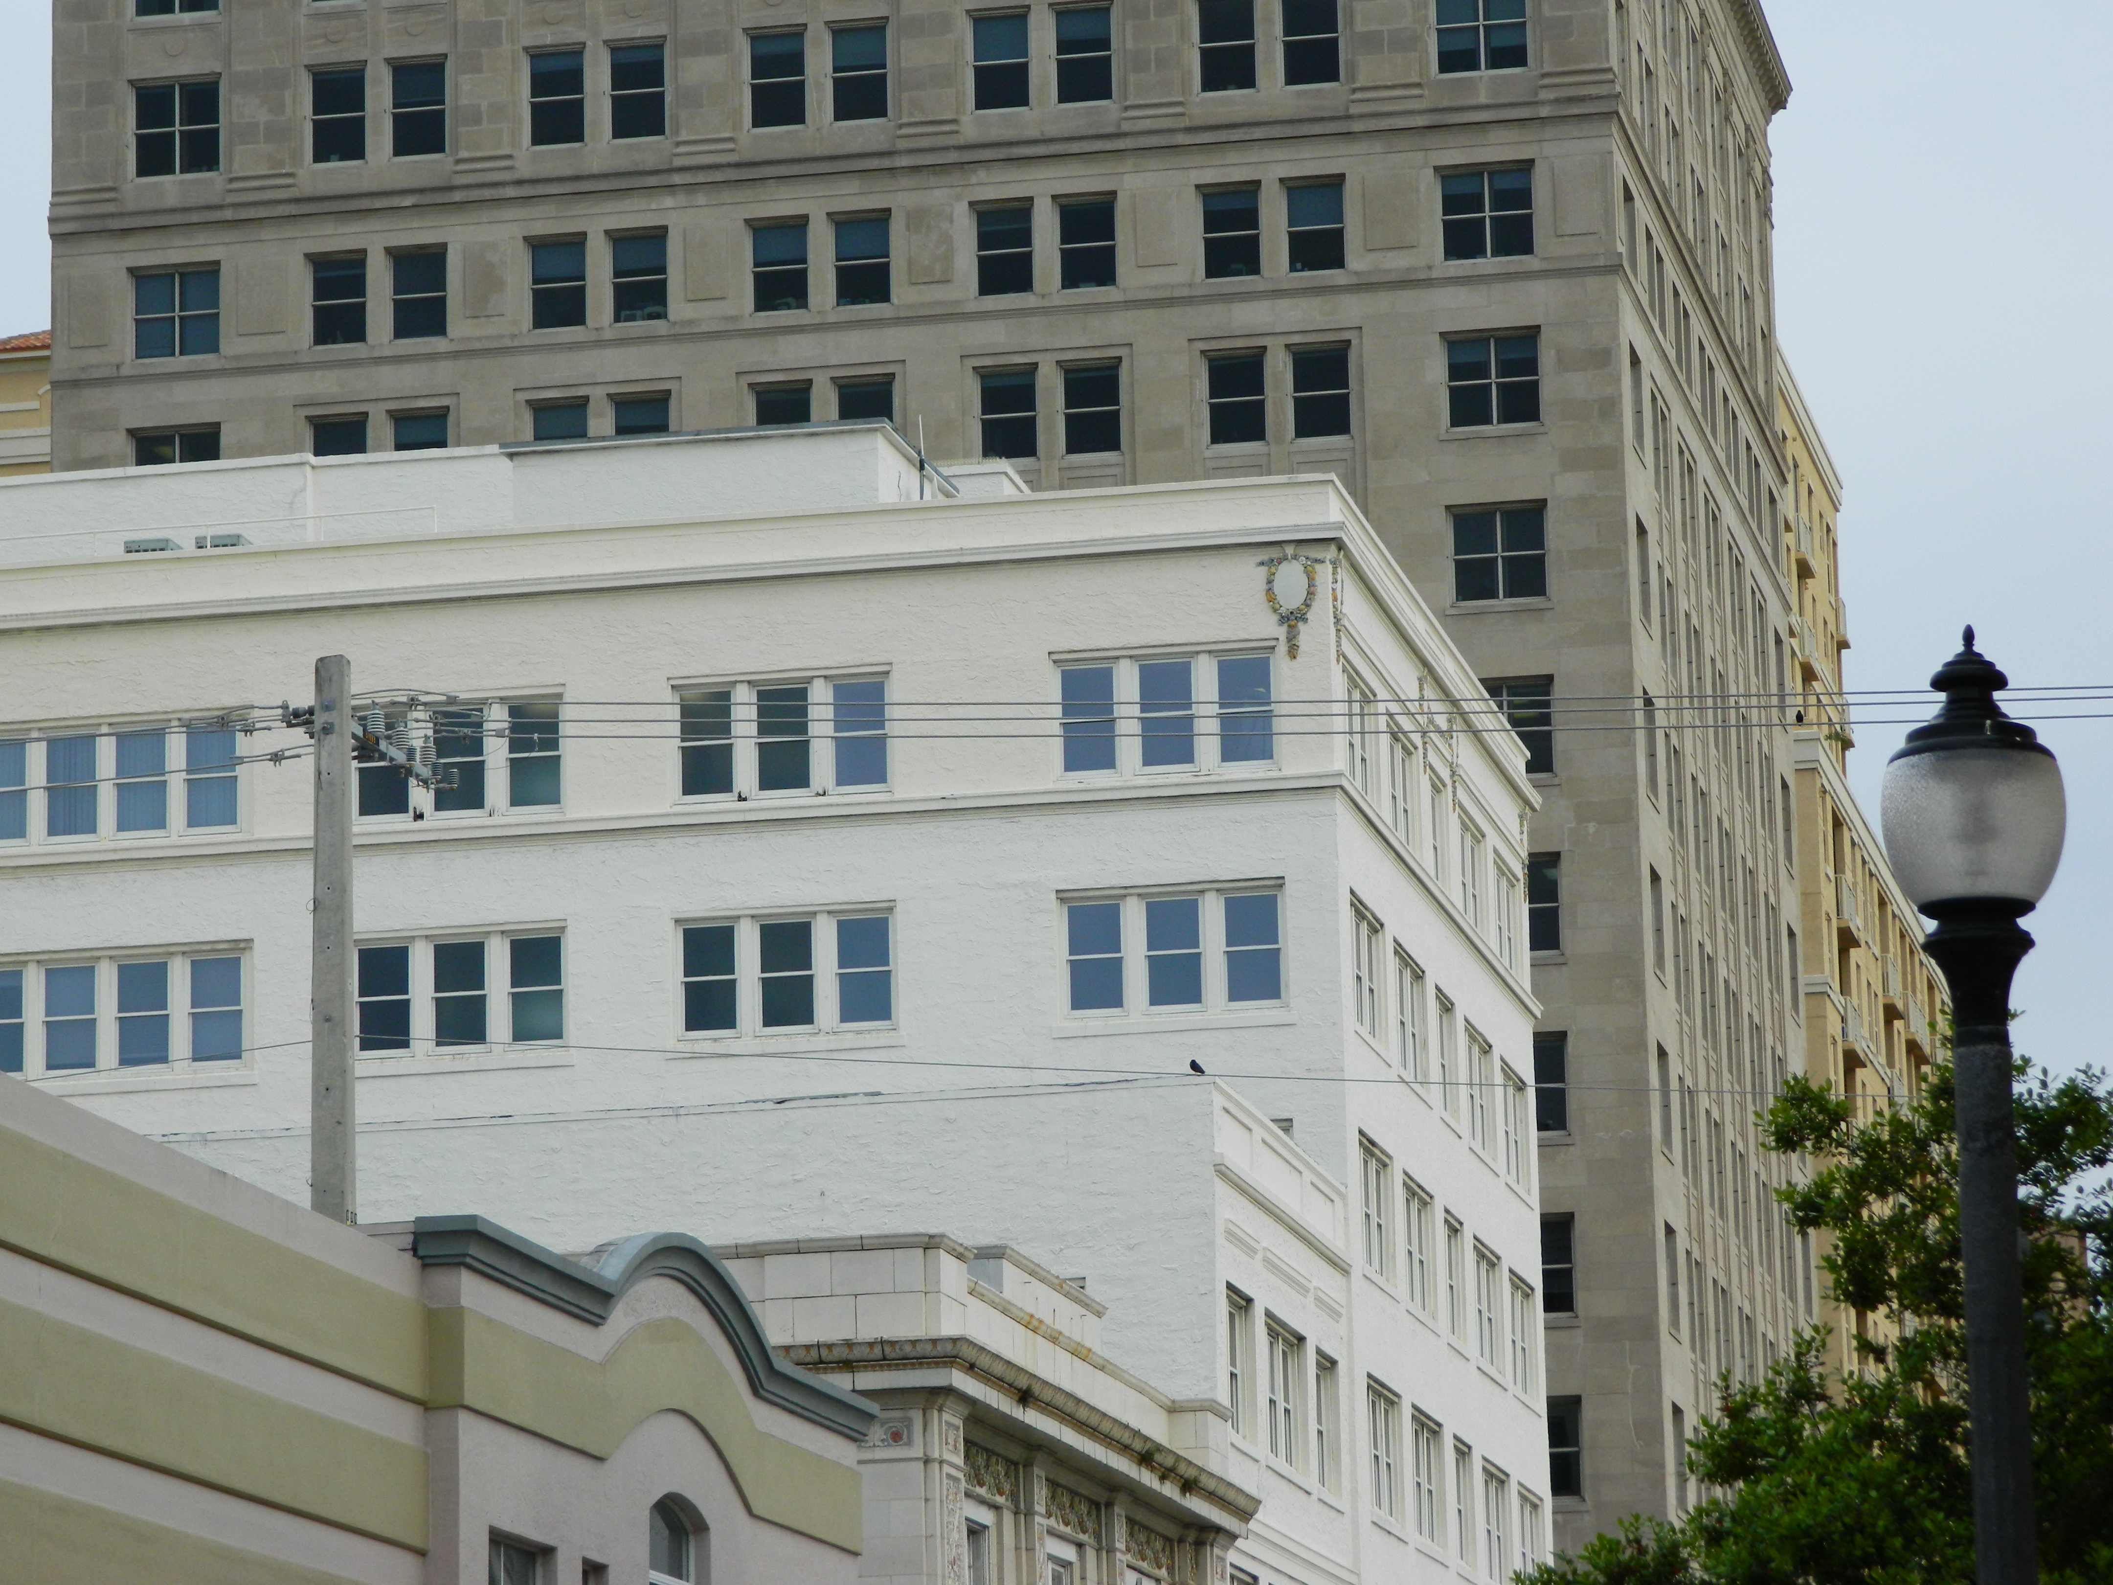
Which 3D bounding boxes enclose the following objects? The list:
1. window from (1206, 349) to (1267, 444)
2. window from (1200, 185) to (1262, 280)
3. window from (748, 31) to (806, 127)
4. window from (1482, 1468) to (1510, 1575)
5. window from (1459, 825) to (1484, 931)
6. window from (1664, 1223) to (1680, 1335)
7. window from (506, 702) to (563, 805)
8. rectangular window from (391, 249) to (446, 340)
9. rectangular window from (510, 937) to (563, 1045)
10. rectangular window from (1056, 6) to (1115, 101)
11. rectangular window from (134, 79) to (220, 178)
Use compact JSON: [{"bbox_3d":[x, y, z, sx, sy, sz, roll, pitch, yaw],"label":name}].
[{"bbox_3d":[3.469,-7.645,152.568,1.111,1.795,0.200,-4,-11,10],"label":"window"},{"bbox_3d":[3.354,-10.643,150.054,1.150,1.820,0.180,-4,-11,11],"label":"window"},{"bbox_3d":[-5.734,-14.674,162.220,1.175,1.983,0.150,-4,-11,10],"label":"window"},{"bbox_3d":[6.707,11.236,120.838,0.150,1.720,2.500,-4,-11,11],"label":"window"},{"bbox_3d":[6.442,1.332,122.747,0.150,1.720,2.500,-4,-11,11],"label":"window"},{"bbox_3d":[11.676,9.264,150.167,0.200,1.980,1.850,-4,-11,10],"label":"window"},{"bbox_3d":[-7.372,-0.541,111.666,0.860,1.600,0.130,-4,-11,11],"label":"window"},{"bbox_3d":[-12.654,-9.870,156.152,1.130,1.738,0.200,-4,-11,10],"label":"rectangular window"},{"bbox_3d":[-7.472,2.818,112.963,0.808,1.514,0.200,-4,-11,10],"label":"rectangular window"},{"bbox_3d":[0.538,-14.110,151.286,1.160,1.920,0.180,-4,-11,11],"label":"rectangular window"},{"bbox_3d":[-17.239,-12.987,154.613,1.820,1.970,0.180,-4,-11,11],"label":"rectangular window"}]

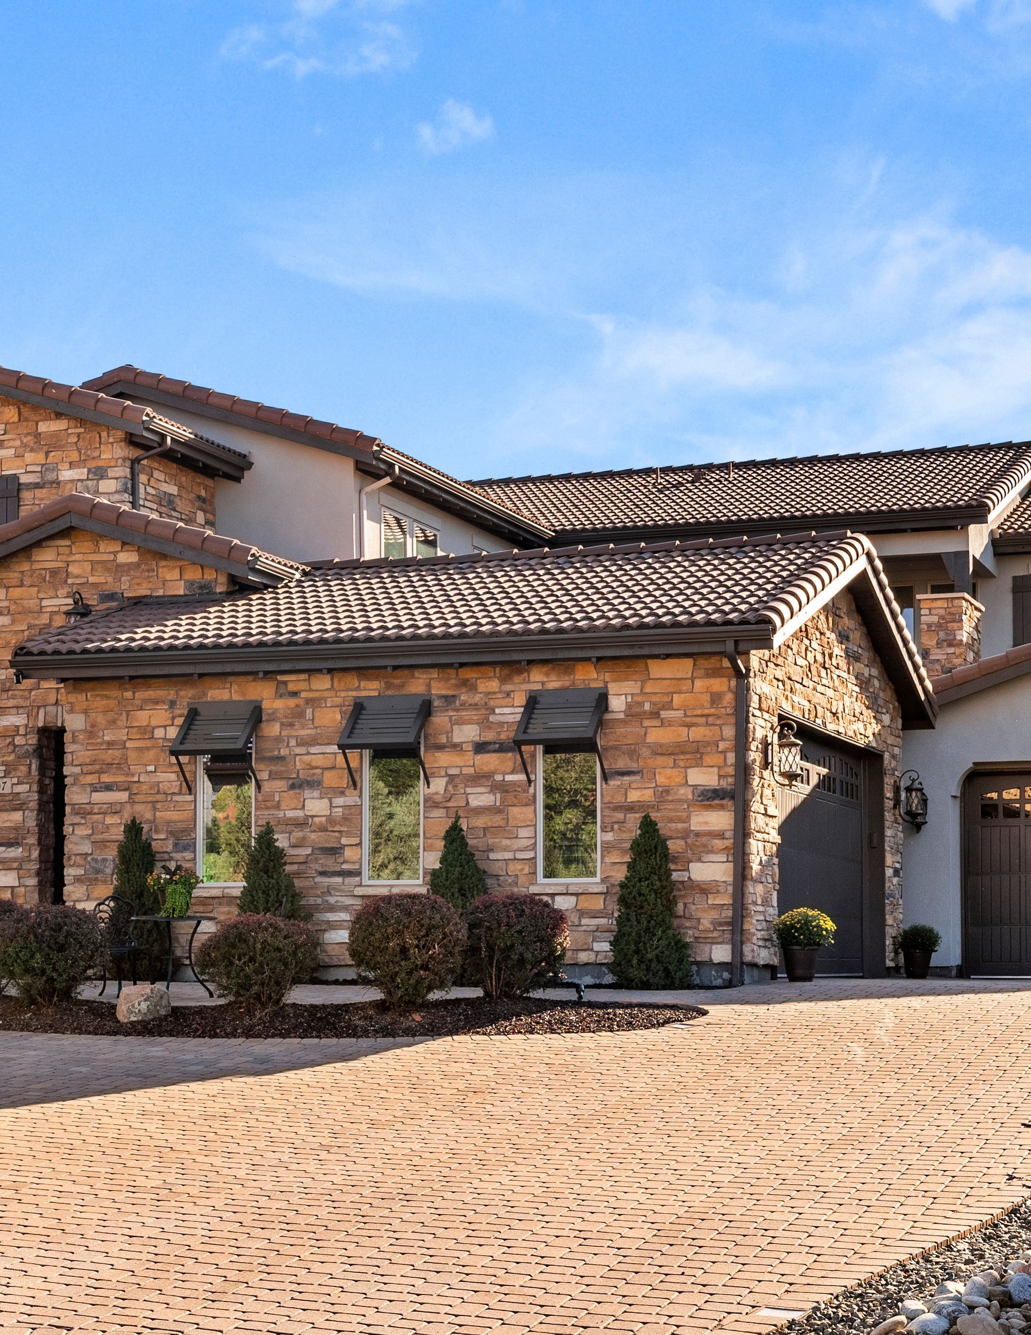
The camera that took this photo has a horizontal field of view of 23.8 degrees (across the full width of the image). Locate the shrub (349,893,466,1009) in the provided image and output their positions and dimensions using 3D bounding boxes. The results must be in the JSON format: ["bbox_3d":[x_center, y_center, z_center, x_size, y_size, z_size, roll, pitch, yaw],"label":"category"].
[{"bbox_3d":[-0.877,2.307,19.900,0.950,0.940,0.950,0,-2,0],"label":"shrub"}]

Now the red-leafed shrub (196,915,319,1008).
[{"bbox_3d":[-2.210,2.503,20.900,1.010,0.820,1.000,0,-2,0],"label":"red-leafed shrub"}]

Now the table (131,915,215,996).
[{"bbox_3d":[-3.085,2.600,22.000,0.760,0.720,0.740,0,-2,0],"label":"table"}]

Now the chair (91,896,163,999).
[{"bbox_3d":[-3.366,2.424,21.200,0.440,0.900,0.500,2,-3,-41],"label":"chair"}]

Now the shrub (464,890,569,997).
[{"bbox_3d":[-0.019,2.308,20.300,0.880,0.880,0.880,0,-2,0],"label":"shrub"}]

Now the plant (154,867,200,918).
[{"bbox_3d":[-3.043,2.024,22.000,0.450,0.480,0.450,0,-2,0],"label":"plant"}]

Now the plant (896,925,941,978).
[{"bbox_3d":[4.615,3.256,28.000,0.520,0.650,0.520,-1,-2,20],"label":"plant"}]

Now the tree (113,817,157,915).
[{"bbox_3d":[-3.595,2.173,23.300,0.550,1.500,0.550,-1,-2,20],"label":"tree"}]

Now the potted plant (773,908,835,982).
[{"bbox_3d":[2.564,2.473,21.750,0.540,0.660,0.540,0,-2,0],"label":"potted plant"}]

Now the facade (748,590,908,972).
[{"bbox_3d":[3.151,1.139,25.100,0.400,3.950,7.100,-1,-2,20],"label":"facade"}]

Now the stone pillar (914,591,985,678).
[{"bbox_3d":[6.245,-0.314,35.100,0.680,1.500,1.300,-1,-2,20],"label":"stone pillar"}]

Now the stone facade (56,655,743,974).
[{"bbox_3d":[-1.259,1.428,23.050,7.100,2.950,0.400,-1,-2,20],"label":"stone facade"}]

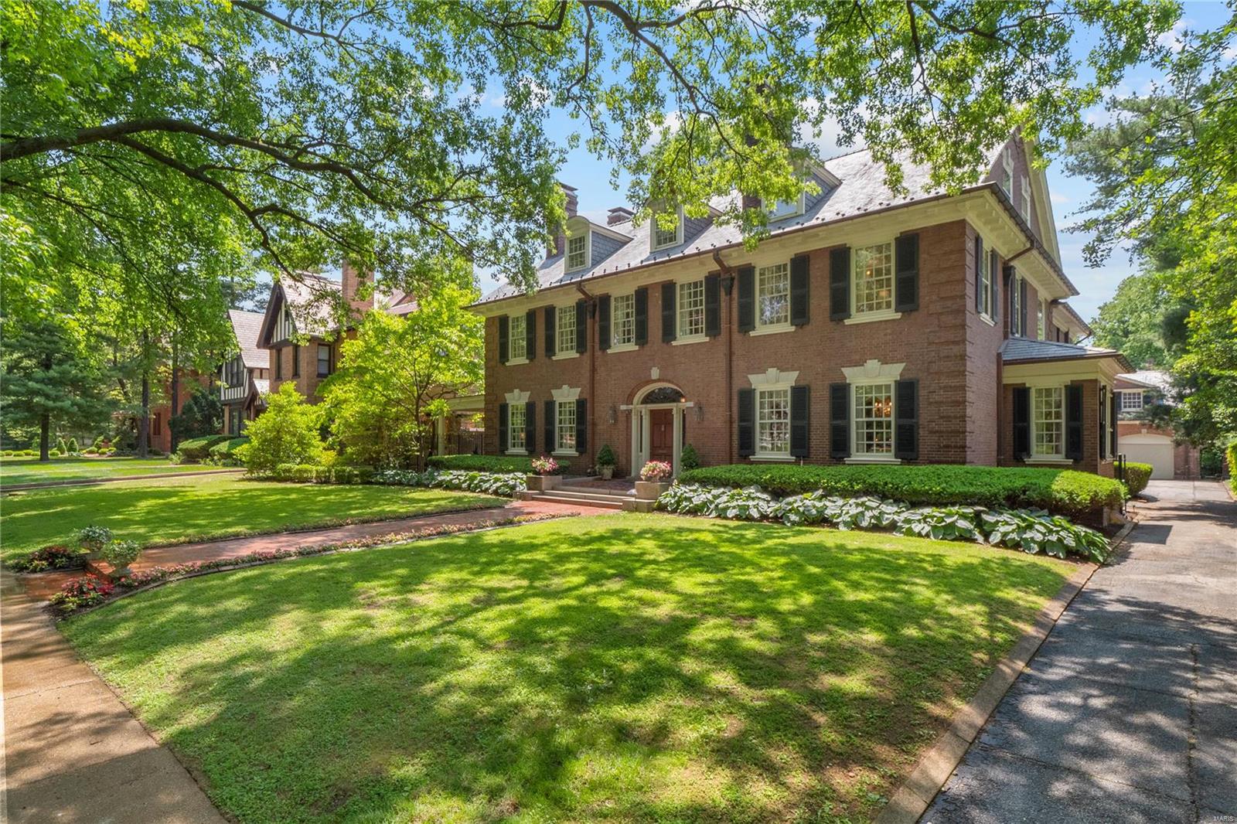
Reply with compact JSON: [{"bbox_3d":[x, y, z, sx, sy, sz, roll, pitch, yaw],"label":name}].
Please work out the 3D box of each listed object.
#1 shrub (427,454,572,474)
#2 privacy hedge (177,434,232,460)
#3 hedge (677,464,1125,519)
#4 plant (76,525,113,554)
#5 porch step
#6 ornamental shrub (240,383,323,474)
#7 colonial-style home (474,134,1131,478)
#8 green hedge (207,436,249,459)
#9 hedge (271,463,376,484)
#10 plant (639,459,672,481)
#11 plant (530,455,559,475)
[{"bbox_3d":[-4.568,2.101,22.787,6.800,1.010,1.500,-1,-2,43],"label":"shrub"},{"bbox_3d":[-24.198,2.127,36.300,2.200,1.600,2.100,-1,-2,43],"label":"privacy hedge"},{"bbox_3d":[5.731,1.822,14.565,9.500,1.140,1.900,-1,-2,43],"label":"hedge"},{"bbox_3d":[-8.394,2.049,9.900,0.580,0.470,0.560,-1,-2,43],"label":"plant"},{"bbox_3d":[-1.216,2.346,17.188,3.600,0.440,0.800,-1,-2,43],"label":"porch step"},{"bbox_3d":[-13.618,0.762,25.000,3.300,3.750,3.200,-1,-2,43],"label":"ornamental shrub"},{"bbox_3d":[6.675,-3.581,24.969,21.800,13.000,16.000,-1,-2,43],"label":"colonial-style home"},{"bbox_3d":[-21.023,2.041,33.500,2.100,1.450,2.000,-1,-2,43],"label":"green hedge"},{"bbox_3d":[-11.306,2.367,23.600,4.100,0.680,0.700,0,-2,13],"label":"hedge"},{"bbox_3d":[0.963,1.506,15.800,0.850,0.560,0.800,0,-2,0],"label":"plant"},{"bbox_3d":[-2.236,1.621,18.700,0.850,0.600,0.800,-1,-2,43],"label":"plant"}]

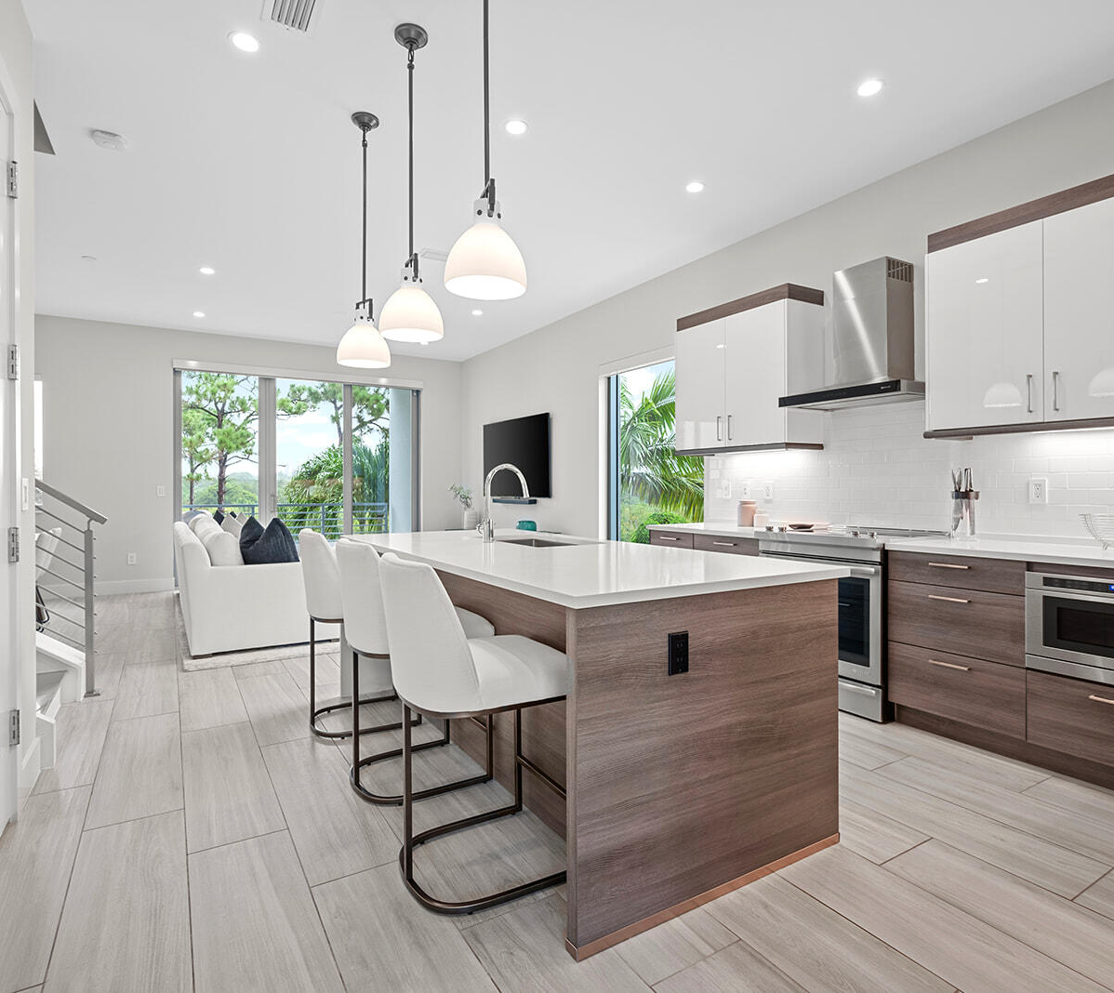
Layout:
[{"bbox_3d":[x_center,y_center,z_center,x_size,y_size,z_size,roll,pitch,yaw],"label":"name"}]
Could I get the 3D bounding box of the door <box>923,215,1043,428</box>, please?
[{"bbox_3d":[2.091,-0.805,3.050,0.023,0.930,0.509,0,0,-32],"label":"door"}]

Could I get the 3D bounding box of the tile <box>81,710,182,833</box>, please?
[{"bbox_3d":[-1.825,1.161,2.728,0.302,0.010,1.179,0,1,-32],"label":"tile"}]

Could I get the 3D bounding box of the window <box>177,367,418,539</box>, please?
[{"bbox_3d":[-3.304,-0.212,8.300,3.100,2.675,0.120,0,0,-32],"label":"window"}]

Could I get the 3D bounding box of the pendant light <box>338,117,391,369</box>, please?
[{"bbox_3d":[-0.977,-1.299,3.154,0.258,1.220,0.258,0,1,-32],"label":"pendant light"}]

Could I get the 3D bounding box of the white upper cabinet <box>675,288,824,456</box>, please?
[{"bbox_3d":[1.374,-0.835,4.535,0.372,1.058,1.020,0,0,-32],"label":"white upper cabinet"}]

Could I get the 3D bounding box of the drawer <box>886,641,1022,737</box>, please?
[{"bbox_3d":[2.027,0.876,2.986,0.500,0.307,0.594,0,1,-31],"label":"drawer"}]

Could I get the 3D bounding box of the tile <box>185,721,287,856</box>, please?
[{"bbox_3d":[-1.390,1.167,2.605,0.302,0.010,1.206,0,0,-32],"label":"tile"}]

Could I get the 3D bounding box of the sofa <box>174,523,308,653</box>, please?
[{"bbox_3d":[-2.950,0.678,5.884,1.100,0.855,3.210,0,1,-32],"label":"sofa"}]

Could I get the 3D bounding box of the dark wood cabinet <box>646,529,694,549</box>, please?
[{"bbox_3d":[1.089,0.706,4.688,0.620,0.892,0.463,0,1,-32],"label":"dark wood cabinet"}]

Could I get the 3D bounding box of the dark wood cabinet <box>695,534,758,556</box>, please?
[{"bbox_3d":[1.373,0.711,4.235,0.620,0.892,0.607,0,1,-32],"label":"dark wood cabinet"}]

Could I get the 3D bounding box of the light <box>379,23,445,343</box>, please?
[{"bbox_3d":[-0.602,-1.288,2.568,0.258,1.227,0.258,0,1,-32],"label":"light"}]

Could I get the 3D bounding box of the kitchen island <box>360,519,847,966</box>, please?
[{"bbox_3d":[-0.112,0.700,2.873,1.143,0.925,2.425,0,1,-32],"label":"kitchen island"}]

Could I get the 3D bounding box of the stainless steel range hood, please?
[{"bbox_3d":[1.802,-0.951,3.660,0.500,0.818,0.757,0,1,-32],"label":"stainless steel range hood"}]

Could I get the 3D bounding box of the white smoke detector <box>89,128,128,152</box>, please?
[{"bbox_3d":[-2.416,-1.924,3.348,0.152,0.046,0.152,0,1,-32],"label":"white smoke detector"}]

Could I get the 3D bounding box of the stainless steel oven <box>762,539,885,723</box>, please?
[{"bbox_3d":[1.704,0.696,3.622,0.710,0.937,0.762,0,1,-32],"label":"stainless steel oven"}]

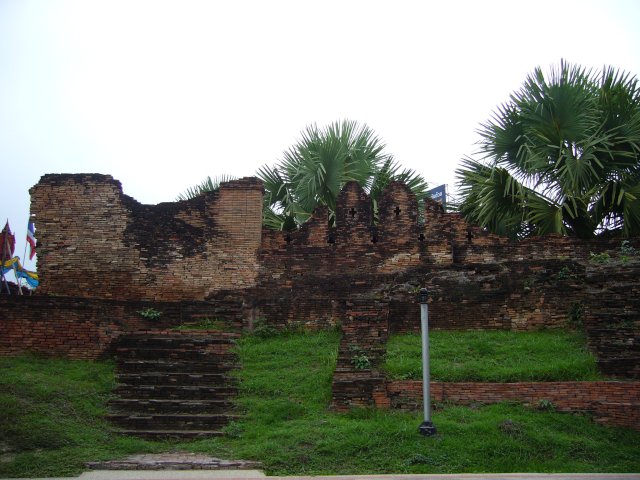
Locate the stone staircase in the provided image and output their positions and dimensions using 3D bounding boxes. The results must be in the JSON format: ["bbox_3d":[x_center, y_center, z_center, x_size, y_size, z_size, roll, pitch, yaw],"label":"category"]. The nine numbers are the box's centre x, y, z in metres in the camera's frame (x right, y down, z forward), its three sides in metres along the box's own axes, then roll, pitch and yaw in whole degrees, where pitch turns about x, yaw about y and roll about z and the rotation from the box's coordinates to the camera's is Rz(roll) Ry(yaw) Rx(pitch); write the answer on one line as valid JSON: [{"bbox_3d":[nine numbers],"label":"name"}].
[{"bbox_3d":[-2.420,2.353,11.207,2.150,1.650,2.000,0,-8,-2],"label":"stone staircase"}]

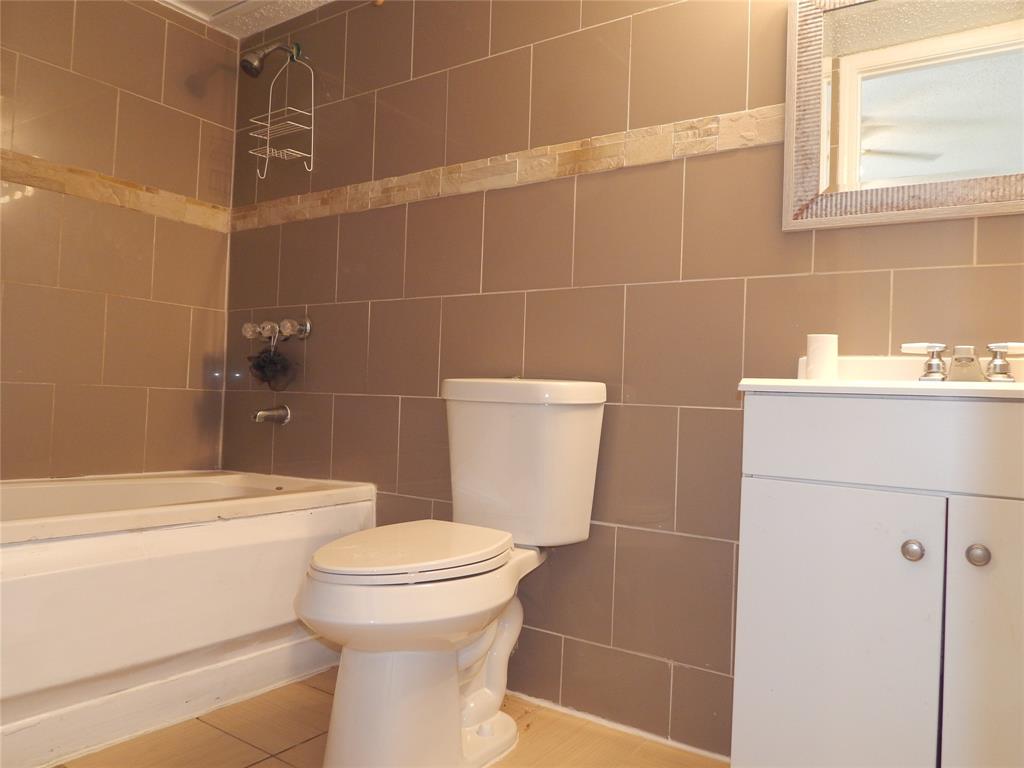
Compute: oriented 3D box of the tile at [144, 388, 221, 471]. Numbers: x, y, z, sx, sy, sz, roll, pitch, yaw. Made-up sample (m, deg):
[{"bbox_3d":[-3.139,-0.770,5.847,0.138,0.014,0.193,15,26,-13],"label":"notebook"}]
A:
[{"bbox_3d":[-1.190,0.170,2.697,0.010,0.300,0.291,1,-1,36],"label":"tile"}]

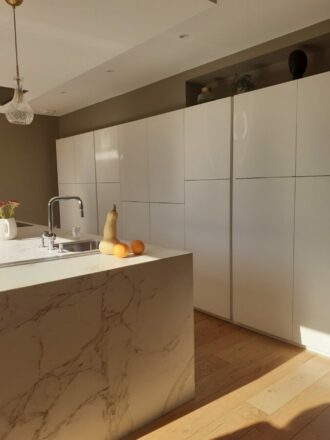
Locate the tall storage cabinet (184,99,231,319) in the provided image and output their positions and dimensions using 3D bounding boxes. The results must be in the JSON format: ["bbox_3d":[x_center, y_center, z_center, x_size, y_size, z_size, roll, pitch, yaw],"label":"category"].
[{"bbox_3d":[0.632,-0.108,3.600,0.600,2.088,0.589,-6,8,-42],"label":"tall storage cabinet"}]

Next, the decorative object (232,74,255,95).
[{"bbox_3d":[0.714,-1.215,3.123,0.180,0.205,0.180,-6,8,-42],"label":"decorative object"}]

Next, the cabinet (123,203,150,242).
[{"bbox_3d":[-0.150,0.307,4.524,0.600,1.107,0.586,-6,8,-42],"label":"cabinet"}]

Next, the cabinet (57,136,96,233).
[{"bbox_3d":[-1.164,-0.275,5.590,0.600,2.088,1.230,-6,8,-42],"label":"cabinet"}]

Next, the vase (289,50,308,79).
[{"bbox_3d":[1.055,-1.203,2.713,0.152,0.250,0.152,-6,8,-42],"label":"vase"}]

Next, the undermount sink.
[{"bbox_3d":[-0.563,0.276,2.423,0.400,0.190,0.450,-6,8,-42],"label":"undermount sink"}]

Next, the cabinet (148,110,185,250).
[{"bbox_3d":[0.236,-0.145,4.038,0.600,2.088,0.594,-6,8,-42],"label":"cabinet"}]

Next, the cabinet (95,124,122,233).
[{"bbox_3d":[-0.553,-0.218,4.914,0.600,2.088,0.597,-6,8,-42],"label":"cabinet"}]

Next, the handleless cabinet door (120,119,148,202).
[{"bbox_3d":[-0.381,-0.710,4.230,0.025,0.981,0.586,-6,8,-42],"label":"handleless cabinet door"}]

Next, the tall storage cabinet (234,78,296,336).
[{"bbox_3d":[1.051,-0.070,3.136,0.600,2.088,0.605,-6,8,-42],"label":"tall storage cabinet"}]

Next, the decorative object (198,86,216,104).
[{"bbox_3d":[0.419,-1.241,3.465,0.175,0.200,0.175,-6,8,-42],"label":"decorative object"}]

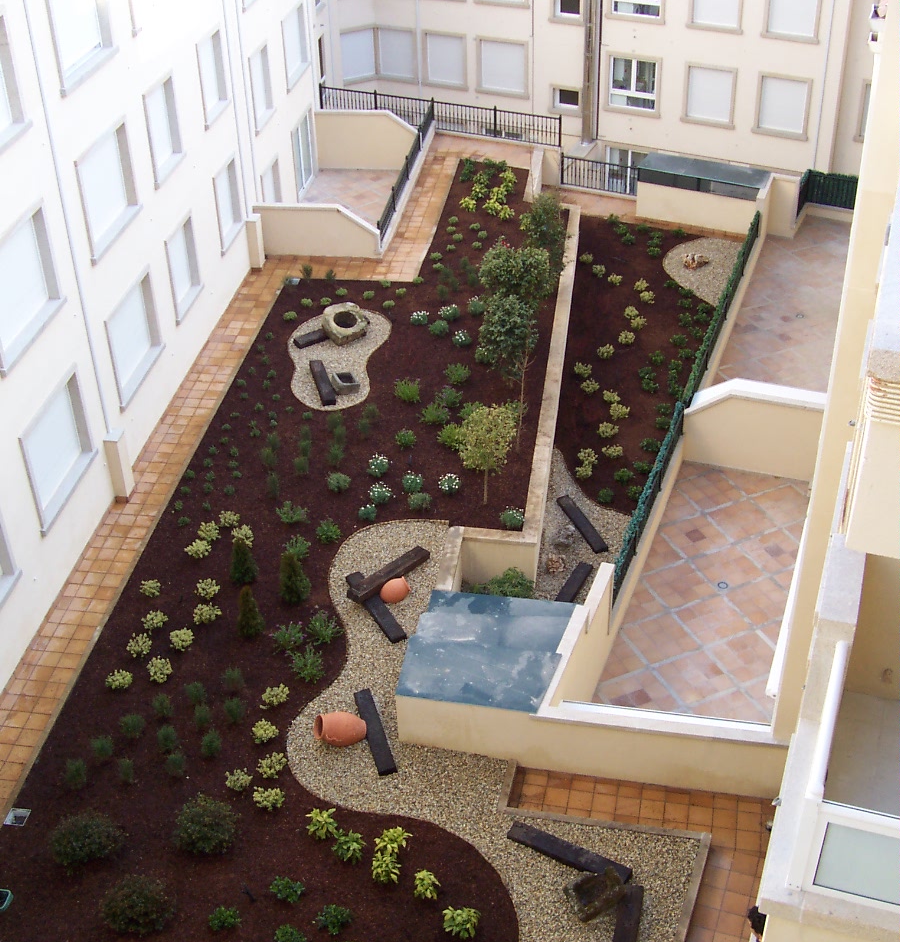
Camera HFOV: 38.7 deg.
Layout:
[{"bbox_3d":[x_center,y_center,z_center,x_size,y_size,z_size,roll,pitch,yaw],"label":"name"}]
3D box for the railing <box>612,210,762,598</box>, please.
[{"bbox_3d":[4.917,-2.060,25.051,0.200,0.748,14.400,10,35,17],"label":"railing"}]

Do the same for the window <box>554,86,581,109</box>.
[{"bbox_3d":[3.716,-11.670,40.129,0.858,0.631,0.170,17,38,26],"label":"window"}]

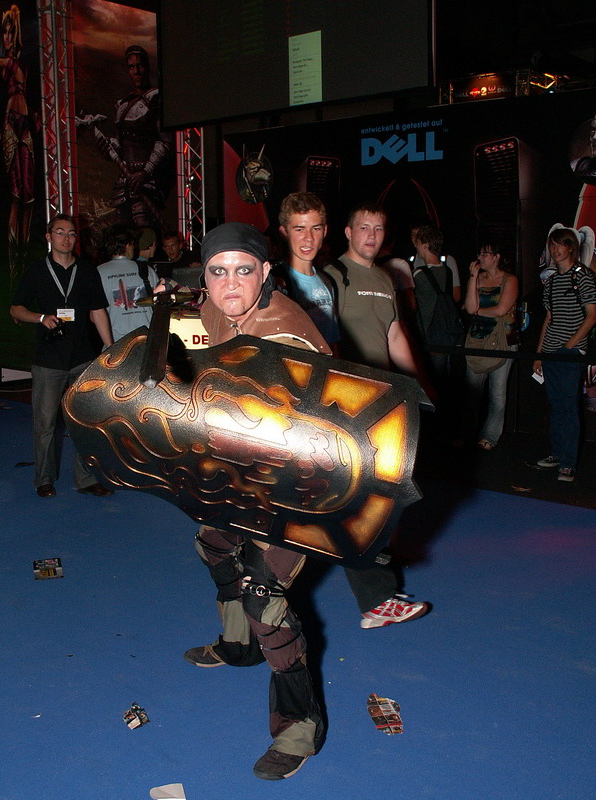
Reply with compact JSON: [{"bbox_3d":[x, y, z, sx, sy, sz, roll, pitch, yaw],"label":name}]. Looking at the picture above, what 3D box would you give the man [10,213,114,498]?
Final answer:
[{"bbox_3d":[-1.502,-0.273,5.392,0.660,1.830,0.420,-4,10,-17],"label":"man"}]

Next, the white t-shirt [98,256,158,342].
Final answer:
[{"bbox_3d":[-1.266,-0.707,6.118,0.520,0.700,0.300,2,10,11],"label":"white t-shirt"}]

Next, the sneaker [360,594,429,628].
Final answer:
[{"bbox_3d":[0.413,0.890,3.569,0.300,0.118,0.110,-10,10,-10],"label":"sneaker"}]

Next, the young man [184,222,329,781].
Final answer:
[{"bbox_3d":[-0.187,0.298,2.611,0.740,1.650,0.850,4,11,25],"label":"young man"}]

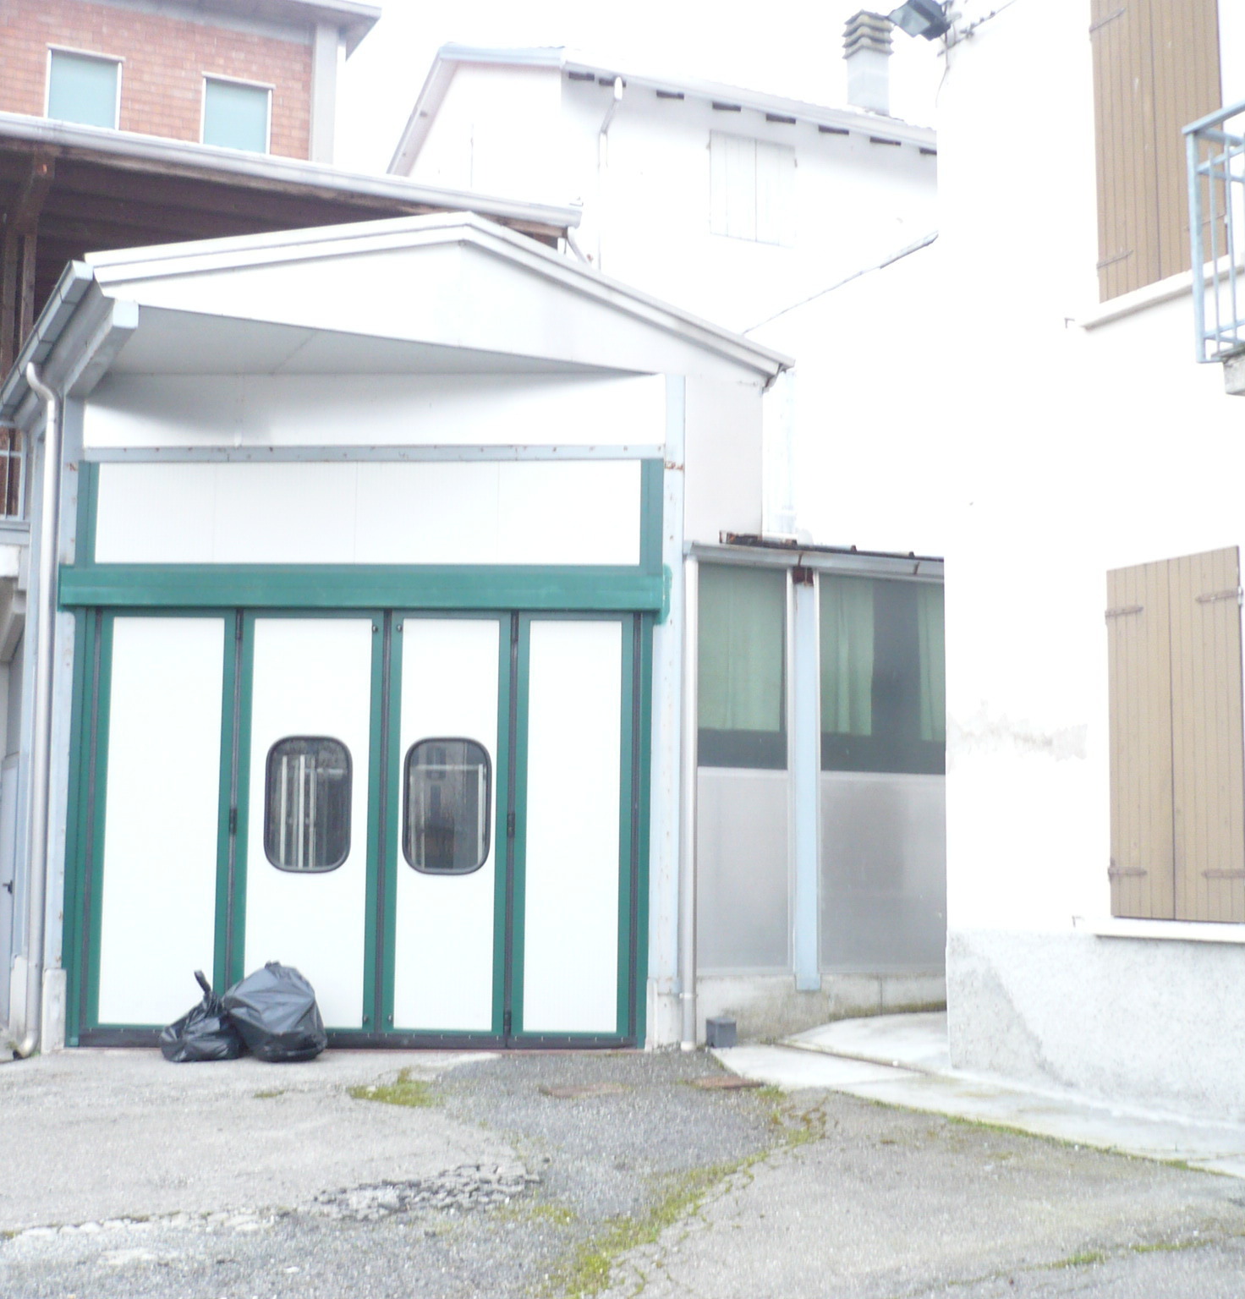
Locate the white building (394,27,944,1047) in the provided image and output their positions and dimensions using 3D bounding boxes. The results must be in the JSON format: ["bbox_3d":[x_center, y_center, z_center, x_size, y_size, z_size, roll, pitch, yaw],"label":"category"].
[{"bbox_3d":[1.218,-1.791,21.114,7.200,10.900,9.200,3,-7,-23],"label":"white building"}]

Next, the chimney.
[{"bbox_3d":[2.736,-6.521,19.512,0.410,1.300,0.410,3,-7,-23],"label":"chimney"}]

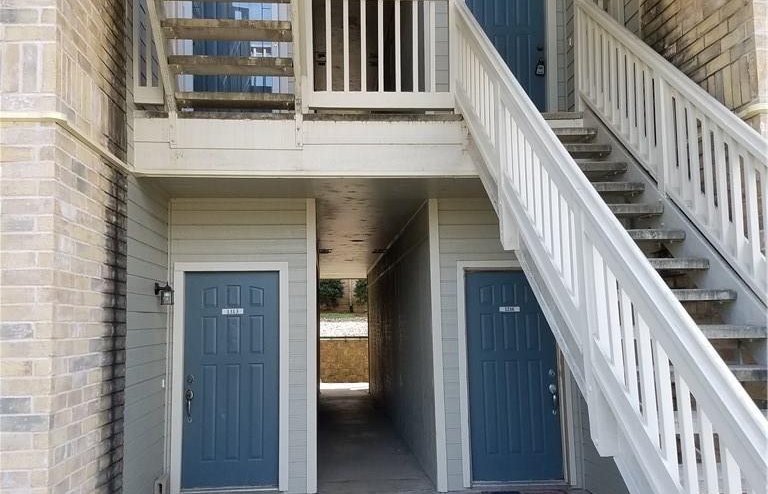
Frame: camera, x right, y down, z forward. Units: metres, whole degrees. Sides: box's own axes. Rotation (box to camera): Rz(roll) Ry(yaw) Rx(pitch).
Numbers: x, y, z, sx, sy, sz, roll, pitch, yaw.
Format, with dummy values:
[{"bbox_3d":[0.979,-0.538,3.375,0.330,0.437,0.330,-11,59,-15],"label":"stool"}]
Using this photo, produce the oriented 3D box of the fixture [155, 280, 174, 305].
[{"bbox_3d":[-1.892,0.403,6.658,0.162,0.208,0.125,0,-6,-4],"label":"fixture"}]

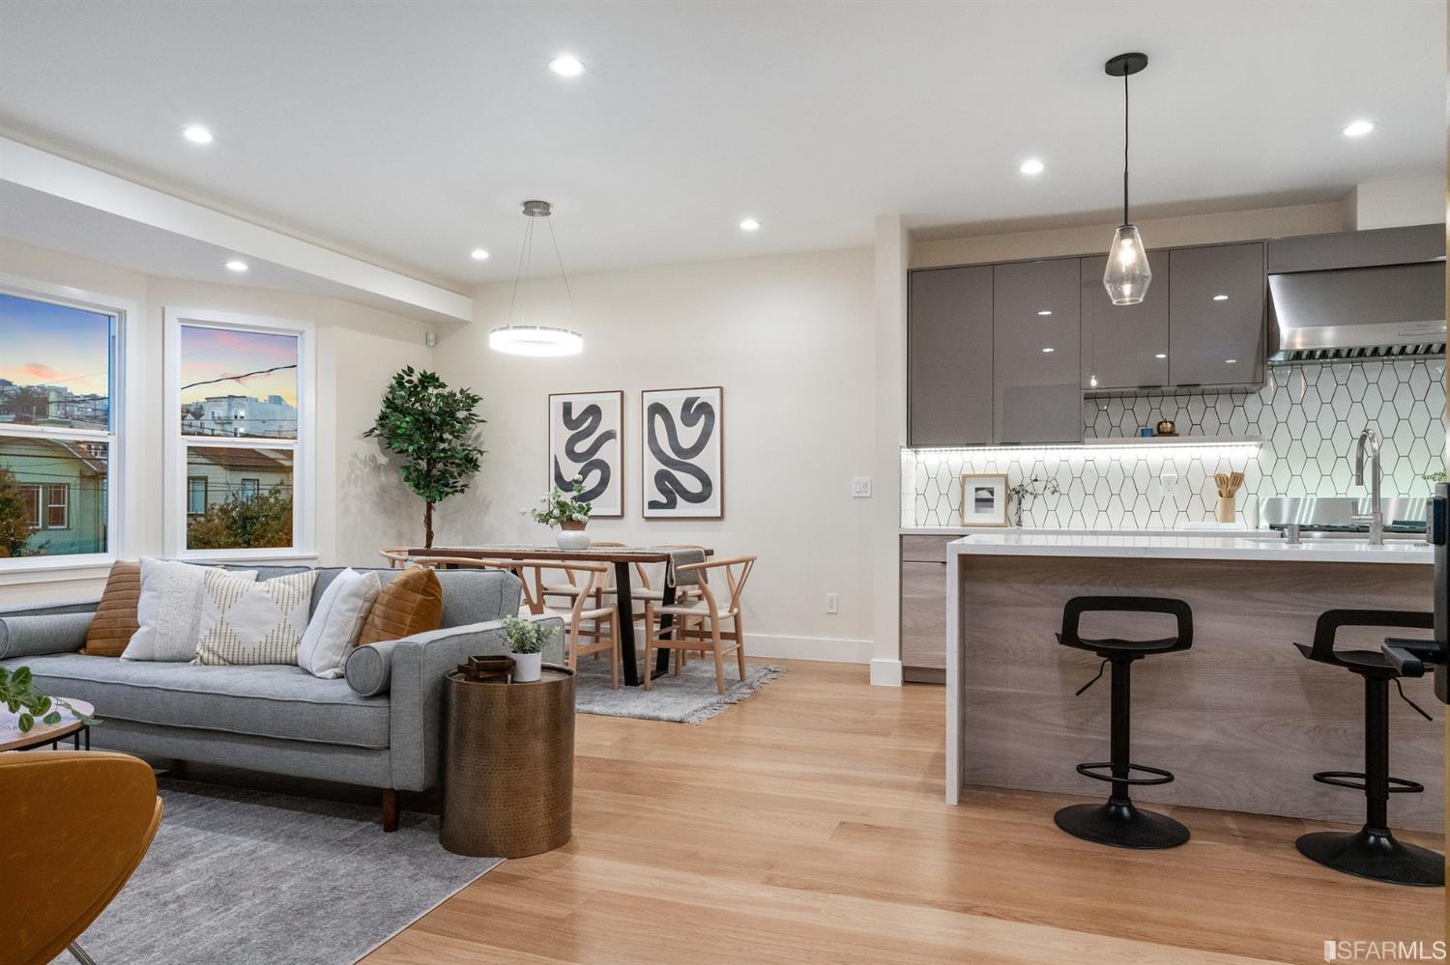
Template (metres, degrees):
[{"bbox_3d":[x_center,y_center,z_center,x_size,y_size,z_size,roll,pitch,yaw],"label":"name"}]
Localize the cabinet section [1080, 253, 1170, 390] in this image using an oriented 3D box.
[{"bbox_3d":[2.284,-0.892,5.094,0.448,0.762,0.365,0,-1,20],"label":"cabinet section"}]

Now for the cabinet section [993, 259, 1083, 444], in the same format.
[{"bbox_3d":[1.847,-0.742,5.247,0.485,1.057,0.365,0,-1,20],"label":"cabinet section"}]

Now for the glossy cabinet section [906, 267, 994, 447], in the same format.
[{"bbox_3d":[1.390,-0.742,5.409,0.485,1.062,0.365,0,-1,20],"label":"glossy cabinet section"}]

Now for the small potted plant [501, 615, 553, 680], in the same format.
[{"bbox_3d":[-0.631,0.526,2.825,0.185,0.203,0.175,0,-1,-18],"label":"small potted plant"}]

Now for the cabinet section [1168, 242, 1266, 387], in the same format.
[{"bbox_3d":[2.715,-0.892,4.941,0.467,0.765,0.365,0,-1,20],"label":"cabinet section"}]

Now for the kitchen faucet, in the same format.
[{"bbox_3d":[2.249,0.015,3.154,0.115,0.404,0.245,0,-1,19],"label":"kitchen faucet"}]

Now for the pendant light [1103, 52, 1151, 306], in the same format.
[{"bbox_3d":[1.533,-1.140,3.368,0.181,0.911,0.181,0,-1,19],"label":"pendant light"}]

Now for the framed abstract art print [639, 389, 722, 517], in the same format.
[{"bbox_3d":[-0.308,-0.196,6.210,0.625,0.930,0.030,0,-1,19],"label":"framed abstract art print"}]

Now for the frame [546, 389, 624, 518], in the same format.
[{"bbox_3d":[-1.024,-0.190,6.463,0.625,0.930,0.030,0,-1,19],"label":"frame"}]

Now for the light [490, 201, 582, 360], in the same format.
[{"bbox_3d":[-1.057,-1.159,4.990,0.520,0.821,0.520,0,-1,0],"label":"light"}]

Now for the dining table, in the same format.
[{"bbox_3d":[-0.962,0.780,5.377,1.645,0.758,0.832,0,-1,18],"label":"dining table"}]

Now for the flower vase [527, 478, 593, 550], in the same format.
[{"bbox_3d":[-0.996,0.187,5.361,0.430,0.425,0.360,0,-1,-8],"label":"flower vase"}]

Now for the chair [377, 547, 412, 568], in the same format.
[{"bbox_3d":[-1.878,0.790,5.632,0.570,0.746,0.540,0,-1,19],"label":"chair"}]

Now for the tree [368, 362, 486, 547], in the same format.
[{"bbox_3d":[-2.122,0.194,6.286,0.843,1.984,0.843,0,-1,19],"label":"tree"}]

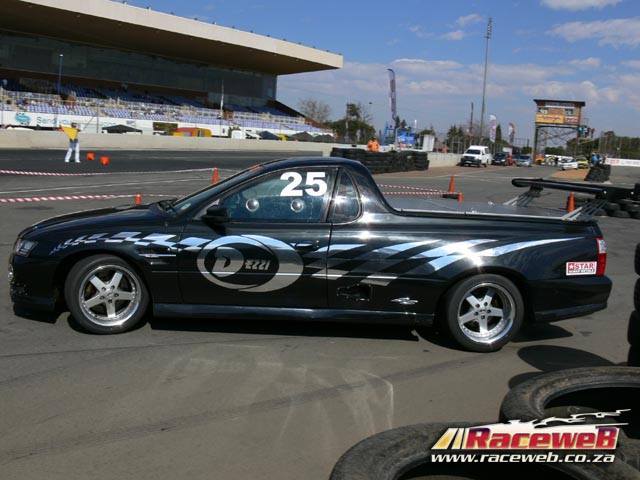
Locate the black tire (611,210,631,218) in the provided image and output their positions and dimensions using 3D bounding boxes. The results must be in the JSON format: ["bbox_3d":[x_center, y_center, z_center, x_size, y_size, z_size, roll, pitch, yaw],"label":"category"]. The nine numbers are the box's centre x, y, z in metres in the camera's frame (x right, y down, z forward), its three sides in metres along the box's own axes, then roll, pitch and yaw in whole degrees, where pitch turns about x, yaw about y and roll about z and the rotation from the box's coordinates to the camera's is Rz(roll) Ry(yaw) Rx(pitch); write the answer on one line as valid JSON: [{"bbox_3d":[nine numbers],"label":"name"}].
[{"bbox_3d":[8.135,-0.717,17.490,0.560,0.190,0.560,4,9,-1],"label":"black tire"}]

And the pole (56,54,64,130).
[{"bbox_3d":[-21.178,-11.464,52.466,0.400,6.900,0.300,10,11,34],"label":"pole"}]

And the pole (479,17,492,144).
[{"bbox_3d":[26.415,-24.160,103.283,1.000,22.200,1.800,10,11,34],"label":"pole"}]

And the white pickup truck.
[{"bbox_3d":[13.556,-7.210,55.861,1.750,1.820,5.000,8,10,24],"label":"white pickup truck"}]

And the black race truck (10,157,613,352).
[{"bbox_3d":[0.015,-0.024,5.736,5.080,1.450,1.860,3,9,-3],"label":"black race truck"}]

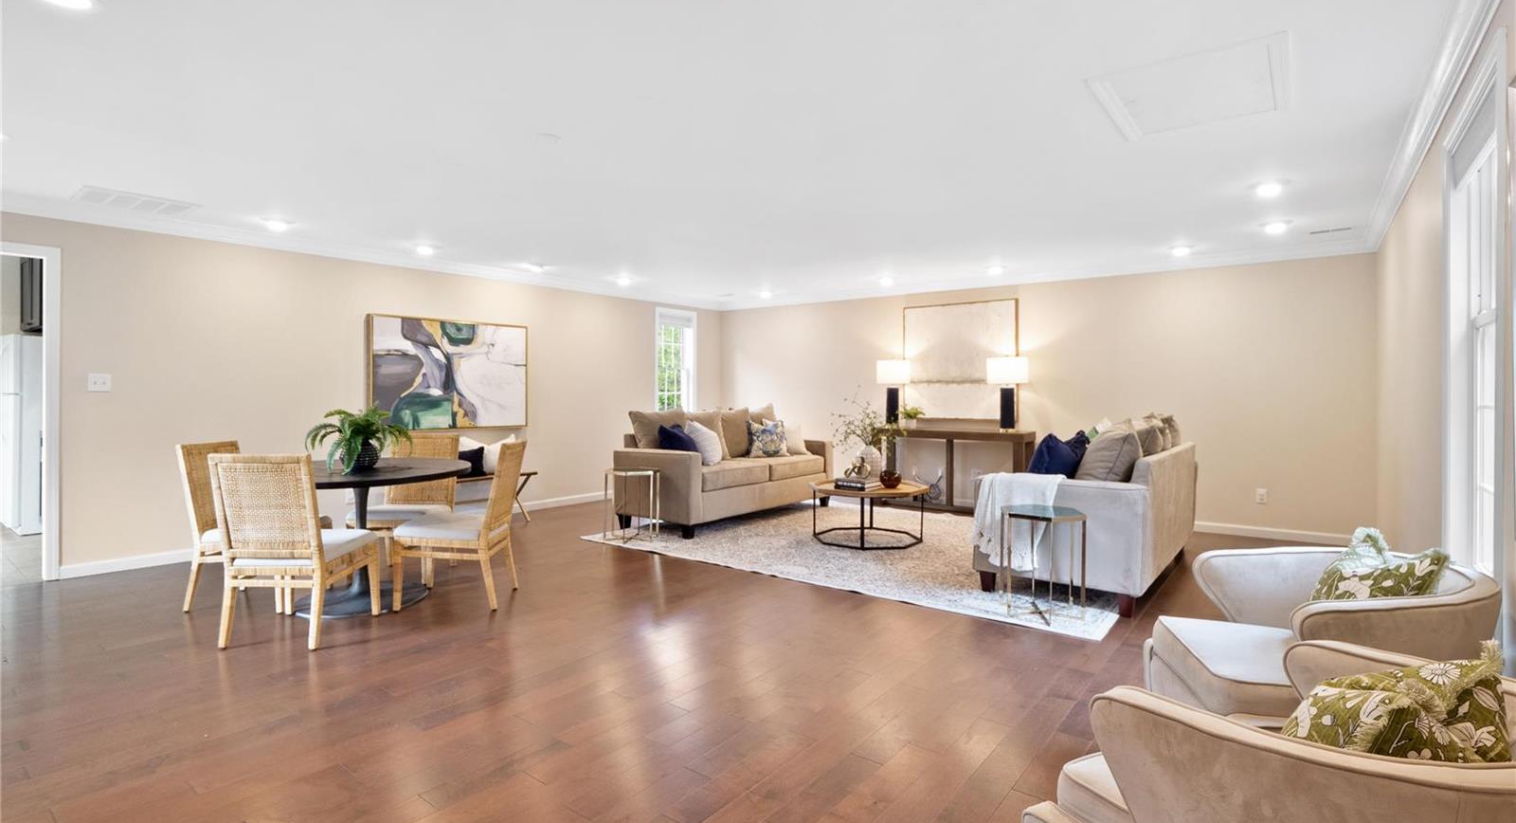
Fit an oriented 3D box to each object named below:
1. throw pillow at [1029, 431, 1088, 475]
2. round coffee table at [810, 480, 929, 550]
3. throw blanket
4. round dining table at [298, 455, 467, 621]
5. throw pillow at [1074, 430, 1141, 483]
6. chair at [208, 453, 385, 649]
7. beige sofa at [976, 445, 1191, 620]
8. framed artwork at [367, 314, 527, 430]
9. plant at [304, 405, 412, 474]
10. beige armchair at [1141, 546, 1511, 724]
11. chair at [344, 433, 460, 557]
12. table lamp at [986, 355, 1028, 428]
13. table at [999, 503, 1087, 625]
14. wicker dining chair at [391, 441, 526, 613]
[{"bbox_3d":[1.860,0.378,4.150,0.470,0.460,0.180,-1,27,-38],"label":"throw pillow"},{"bbox_3d":[0.910,0.838,5.560,0.950,0.430,0.950,1,2,39],"label":"round coffee table"},{"bbox_3d":[1.539,0.638,3.962,0.500,0.550,0.280,1,2,39],"label":"throw blanket"},{"bbox_3d":[-2.305,0.715,3.931,1.194,0.765,1.194,0,1,0],"label":"round dining table"},{"bbox_3d":[2.151,0.314,4.108,0.243,0.466,0.516,25,15,33],"label":"throw pillow"},{"bbox_3d":[-2.304,0.654,3.382,0.506,0.915,0.582,0,1,0],"label":"chair"},{"bbox_3d":[2.361,0.649,4.680,0.941,0.860,2.105,1,2,39],"label":"beige sofa"},{"bbox_3d":[-2.848,-0.343,6.319,0.051,0.997,1.498,1,2,39],"label":"framed artwork"},{"bbox_3d":[-2.312,0.147,3.901,0.627,0.380,0.587,0,1,0],"label":"plant"},{"bbox_3d":[1.684,0.787,1.960,0.800,0.700,0.740,0,1,15],"label":"beige armchair"},{"bbox_3d":[-2.300,0.620,4.450,0.500,0.920,0.650,0,1,-2],"label":"chair"},{"bbox_3d":[2.458,-0.174,6.640,0.415,0.730,0.415,1,2,39],"label":"table lamp"},{"bbox_3d":[1.527,0.826,3.628,0.450,0.555,0.470,1,2,39],"label":"table"},{"bbox_3d":[-1.705,0.642,3.923,0.607,0.911,0.496,0,1,0],"label":"wicker dining chair"}]

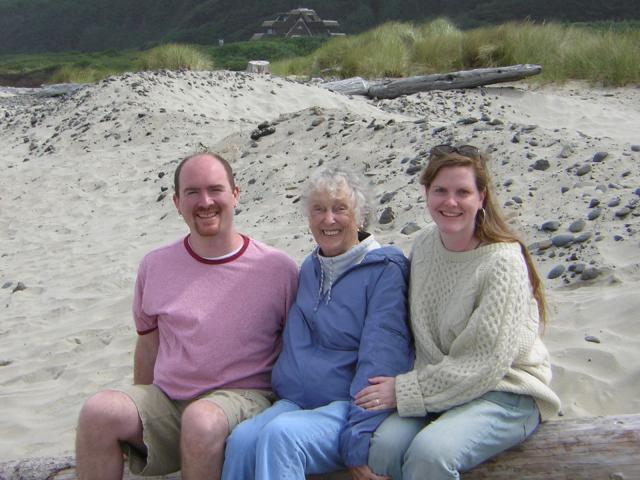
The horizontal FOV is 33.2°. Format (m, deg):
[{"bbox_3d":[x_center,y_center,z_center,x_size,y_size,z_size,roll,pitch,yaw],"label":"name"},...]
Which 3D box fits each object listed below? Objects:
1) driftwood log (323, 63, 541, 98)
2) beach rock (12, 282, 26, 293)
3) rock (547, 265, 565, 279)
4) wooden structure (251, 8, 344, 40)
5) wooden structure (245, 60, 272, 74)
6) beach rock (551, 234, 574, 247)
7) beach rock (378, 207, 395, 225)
[{"bbox_3d":[1.838,-2.652,18.000,3.950,0.420,0.500,-7,12,-21],"label":"driftwood log"},{"bbox_3d":[-1.681,0.266,6.000,0.075,0.045,0.065,0,10,0],"label":"beach rock"},{"bbox_3d":[1.384,0.185,6.300,0.100,0.070,0.085,0,10,0],"label":"rock"},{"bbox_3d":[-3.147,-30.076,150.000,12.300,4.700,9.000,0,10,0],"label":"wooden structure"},{"bbox_3d":[-1.204,-3.372,21.000,0.450,0.280,0.450,0,10,0],"label":"wooden structure"},{"bbox_3d":[1.567,0.003,6.900,0.135,0.065,0.100,0,10,0],"label":"beach rock"},{"bbox_3d":[0.471,-0.174,7.600,0.110,0.115,0.100,0,10,0],"label":"beach rock"}]

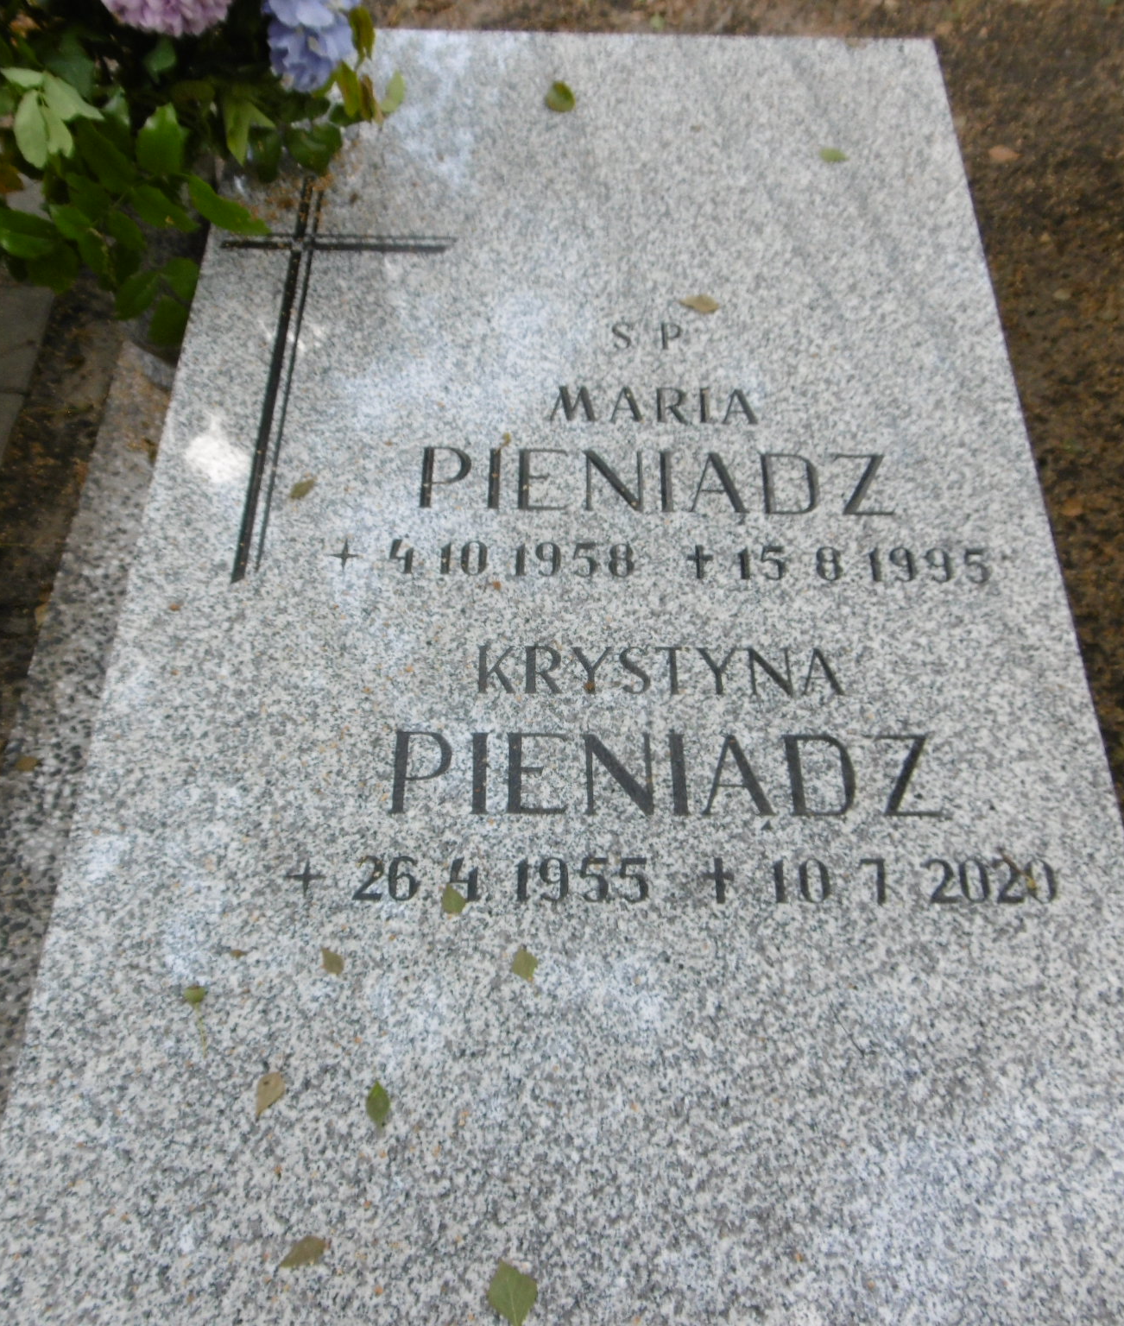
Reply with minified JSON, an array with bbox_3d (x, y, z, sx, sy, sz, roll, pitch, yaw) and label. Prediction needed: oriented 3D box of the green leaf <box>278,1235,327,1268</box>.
[{"bbox_3d":[-0.173,0.401,0.827,0.018,0.006,0.029,38,66,20],"label":"green leaf"}]

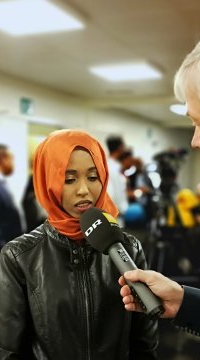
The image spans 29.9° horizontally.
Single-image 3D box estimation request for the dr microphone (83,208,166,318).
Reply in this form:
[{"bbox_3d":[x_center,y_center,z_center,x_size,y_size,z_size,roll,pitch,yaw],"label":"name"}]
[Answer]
[{"bbox_3d":[0.048,0.176,0.838,0.080,0.280,0.080,-43,-25,17],"label":"dr microphone"}]

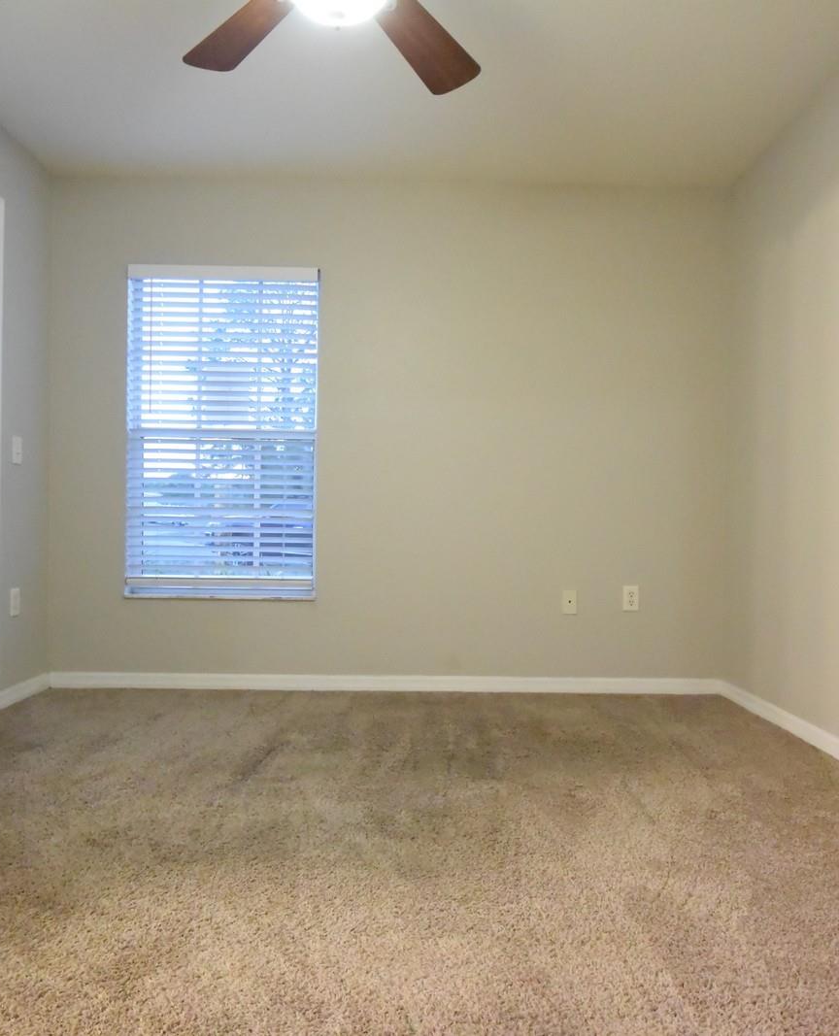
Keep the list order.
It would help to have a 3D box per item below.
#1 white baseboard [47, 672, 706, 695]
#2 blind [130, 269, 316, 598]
[{"bbox_3d":[-0.163,0.786,3.688,3.185,0.080,0.016,1,0,0],"label":"white baseboard"},{"bbox_3d":[-0.937,-0.405,3.708,0.904,1.590,0.100,1,0,0],"label":"blind"}]

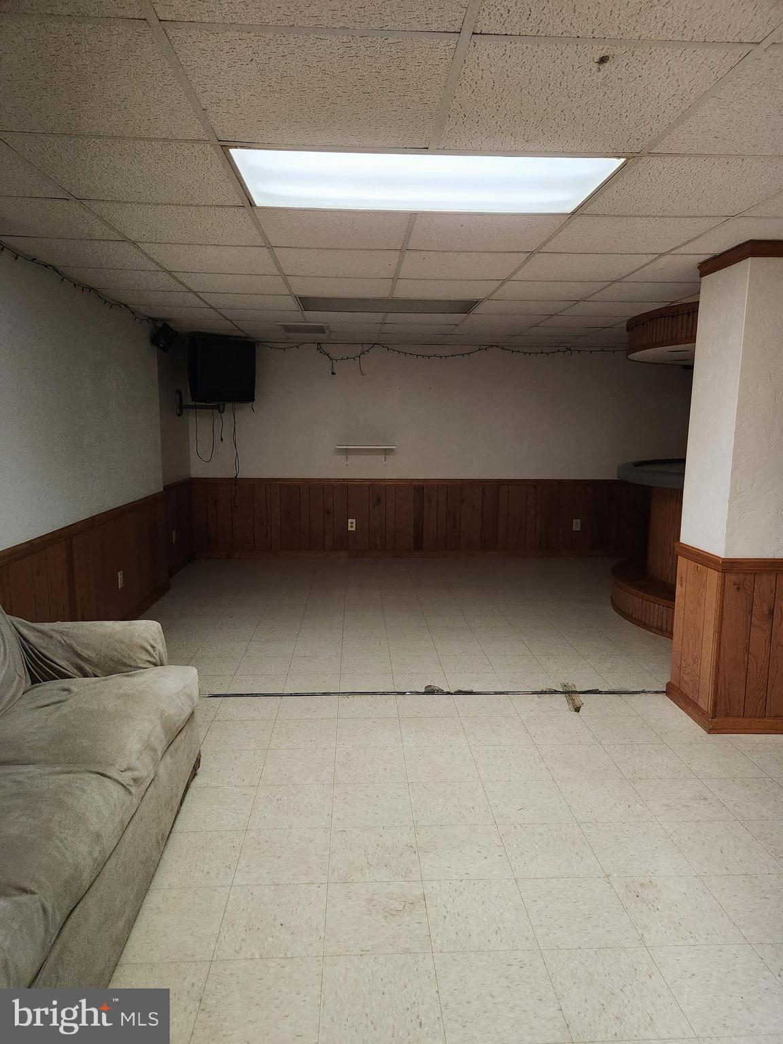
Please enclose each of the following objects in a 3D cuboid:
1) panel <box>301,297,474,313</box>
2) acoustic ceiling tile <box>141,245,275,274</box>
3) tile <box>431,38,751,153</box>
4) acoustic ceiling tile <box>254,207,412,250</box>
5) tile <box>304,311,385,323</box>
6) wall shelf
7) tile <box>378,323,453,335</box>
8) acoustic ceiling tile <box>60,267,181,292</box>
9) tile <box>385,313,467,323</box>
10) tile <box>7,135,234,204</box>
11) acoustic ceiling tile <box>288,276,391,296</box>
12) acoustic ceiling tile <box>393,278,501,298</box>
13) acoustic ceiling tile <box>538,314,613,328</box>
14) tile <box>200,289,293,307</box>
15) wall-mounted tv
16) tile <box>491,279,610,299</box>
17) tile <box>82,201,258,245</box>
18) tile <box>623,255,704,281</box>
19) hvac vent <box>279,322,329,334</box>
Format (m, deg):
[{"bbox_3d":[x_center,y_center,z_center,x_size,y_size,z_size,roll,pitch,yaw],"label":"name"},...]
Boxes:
[{"bbox_3d":[-0.019,-1.487,4.686,1.180,0.050,0.580,0,9,-3],"label":"panel"},{"bbox_3d":[-0.872,-1.297,3.437,0.595,0.020,0.595,0,9,-3],"label":"acoustic ceiling tile"},{"bbox_3d":[0.438,-1.026,1.694,0.600,0.025,0.600,0,8,-3],"label":"tile"},{"bbox_3d":[-0.233,-1.208,2.865,0.600,0.025,0.600,0,8,-3],"label":"acoustic ceiling tile"},{"bbox_3d":[-0.355,-1.570,5.285,0.600,0.025,0.600,0,8,-3],"label":"tile"},{"bbox_3d":[-0.262,-0.691,7.203,0.610,0.210,0.200,0,8,-3],"label":"wall shelf"},{"bbox_3d":[0.227,-1.669,5.965,0.600,0.020,0.600,0,8,-3],"label":"tile"},{"bbox_3d":[-1.497,-1.399,4.029,0.569,0.020,0.600,0,8,-3],"label":"acoustic ceiling tile"},{"bbox_3d":[0.257,-1.577,5.354,0.600,0.020,0.600,0,8,-3],"label":"tile"},{"bbox_3d":[-0.815,-1.126,2.245,0.600,0.020,0.600,0,8,-3],"label":"tile"},{"bbox_3d":[-0.293,-1.386,4.070,0.595,0.020,0.595,0,9,-3],"label":"acoustic ceiling tile"},{"bbox_3d":[0.318,-1.395,4.134,0.600,0.020,0.600,0,8,-3],"label":"acoustic ceiling tile"},{"bbox_3d":[1.476,-1.565,5.385,0.600,0.025,0.600,0,8,-3],"label":"acoustic ceiling tile"},{"bbox_3d":[-0.932,-1.478,4.641,0.595,0.020,0.595,0,9,-3],"label":"tile"},{"bbox_3d":[-1.518,-1.356,6.165,0.500,0.520,0.470,-3,17,-25],"label":"wall-mounted tv"},{"bbox_3d":[0.924,-1.382,4.132,0.595,0.020,0.595,0,9,-3],"label":"tile"},{"bbox_3d":[-0.844,-1.214,2.834,0.600,0.020,0.600,0,8,-3],"label":"tile"},{"bbox_3d":[1.553,-1.290,3.543,0.600,0.025,0.600,0,8,-3],"label":"tile"},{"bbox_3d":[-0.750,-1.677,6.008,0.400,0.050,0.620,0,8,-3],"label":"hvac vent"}]

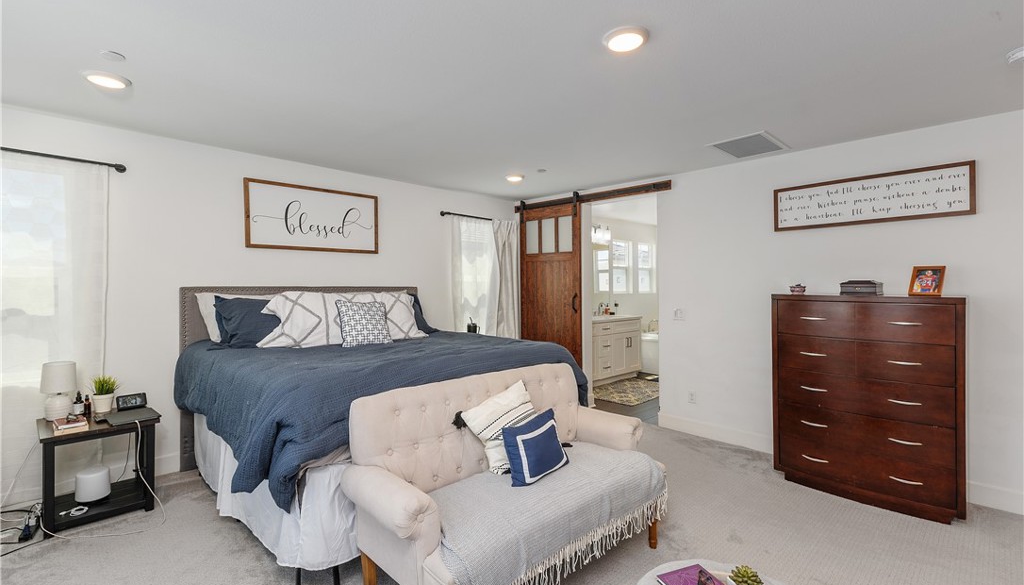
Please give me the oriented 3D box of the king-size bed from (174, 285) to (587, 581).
[{"bbox_3d":[-1.004,0.657,3.309,2.129,1.392,2.252,0,0,-42],"label":"king-size bed"}]

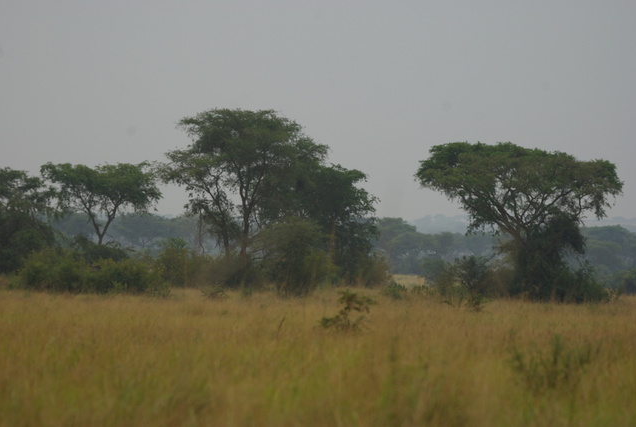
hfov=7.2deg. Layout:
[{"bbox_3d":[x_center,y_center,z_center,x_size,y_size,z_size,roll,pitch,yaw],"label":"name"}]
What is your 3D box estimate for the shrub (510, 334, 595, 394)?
[{"bbox_3d":[4.880,3.129,105.000,1.860,1.330,1.590,0,-1,0],"label":"shrub"}]

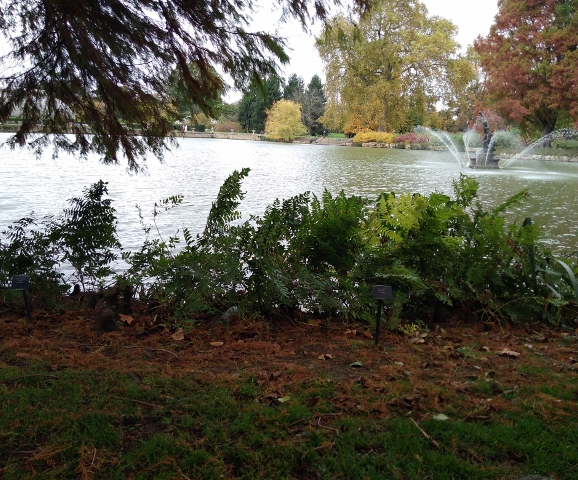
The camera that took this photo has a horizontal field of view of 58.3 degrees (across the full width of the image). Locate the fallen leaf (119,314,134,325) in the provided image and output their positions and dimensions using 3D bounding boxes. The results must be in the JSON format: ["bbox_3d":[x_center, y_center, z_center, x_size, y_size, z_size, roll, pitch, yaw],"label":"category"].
[{"bbox_3d":[-1.290,0.631,4.108,0.100,0.045,0.085,2,12,0],"label":"fallen leaf"}]

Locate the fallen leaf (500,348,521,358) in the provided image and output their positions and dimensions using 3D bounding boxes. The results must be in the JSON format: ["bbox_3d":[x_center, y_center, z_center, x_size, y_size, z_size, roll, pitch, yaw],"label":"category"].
[{"bbox_3d":[1.607,0.827,3.757,0.145,0.040,0.095,2,12,0],"label":"fallen leaf"}]

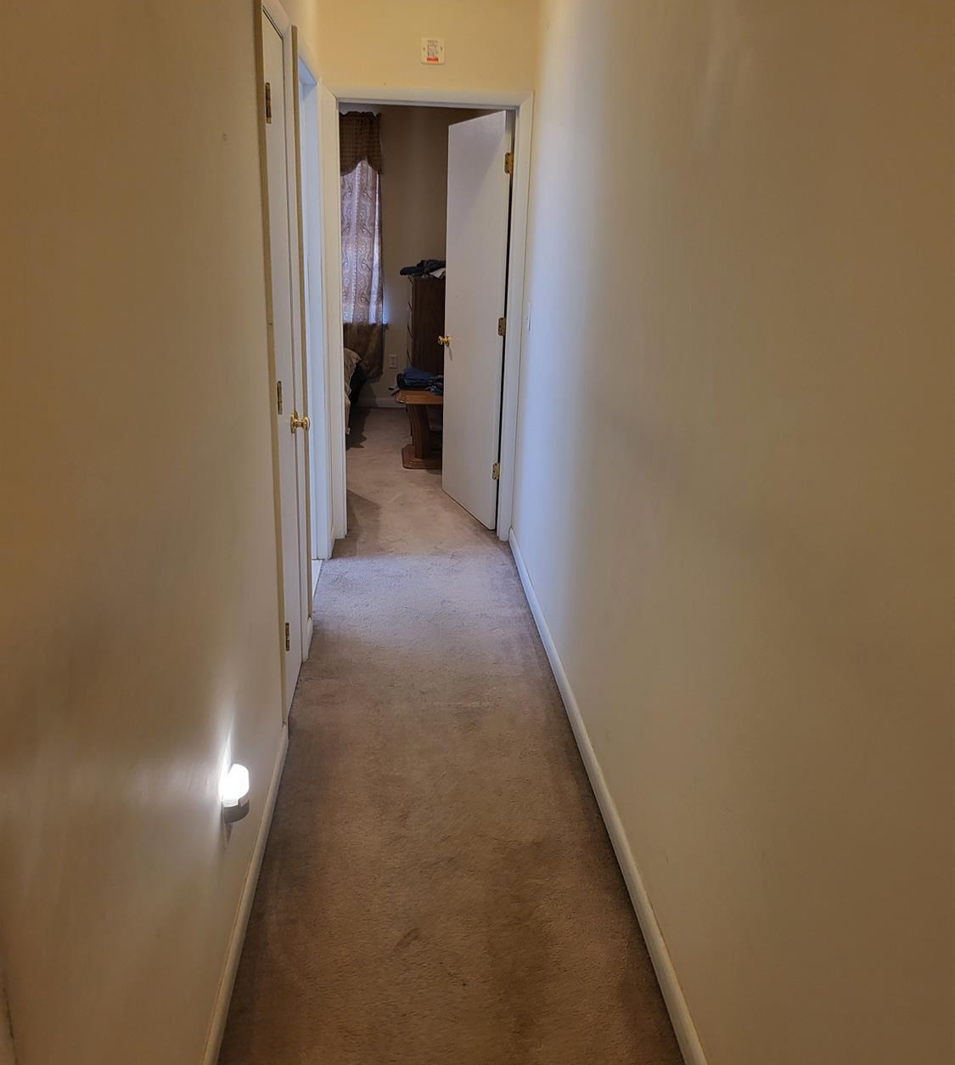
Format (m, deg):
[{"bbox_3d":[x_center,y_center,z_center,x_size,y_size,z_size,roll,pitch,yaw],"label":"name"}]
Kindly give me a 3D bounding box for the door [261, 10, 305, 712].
[{"bbox_3d":[-0.601,-0.408,2.672,0.040,2.010,0.460,0,19,-5],"label":"door"}]

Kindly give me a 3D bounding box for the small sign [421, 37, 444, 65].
[{"bbox_3d":[-0.190,-2.064,3.788,0.100,0.100,0.010,0,19,-5],"label":"small sign"}]

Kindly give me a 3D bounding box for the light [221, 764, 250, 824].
[{"bbox_3d":[-0.480,0.520,1.766,0.049,0.095,0.062,0,19,-5],"label":"light"}]

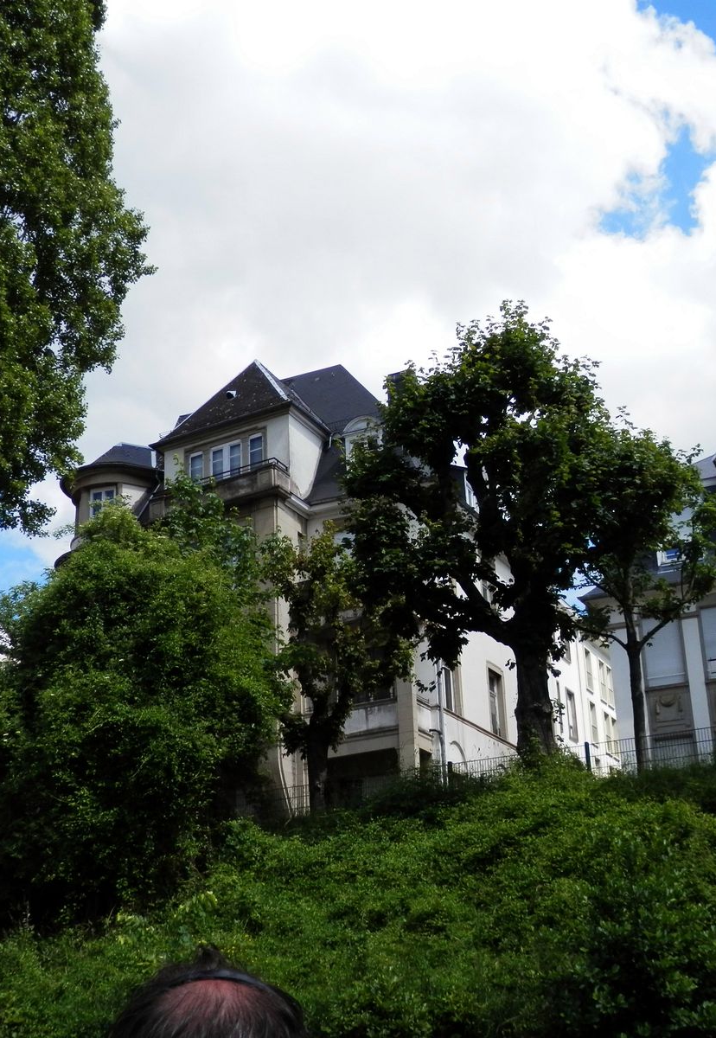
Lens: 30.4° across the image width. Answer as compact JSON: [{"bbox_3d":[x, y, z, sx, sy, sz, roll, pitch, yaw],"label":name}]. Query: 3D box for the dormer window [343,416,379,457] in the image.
[{"bbox_3d":[0.465,-2.212,42.095,1.550,2.000,1.100,-14,-23,31],"label":"dormer window"}]

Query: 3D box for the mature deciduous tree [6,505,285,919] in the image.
[{"bbox_3d":[-2.934,2.589,18.214,3.735,5.939,3.735,-2,-19,-1],"label":"mature deciduous tree"}]

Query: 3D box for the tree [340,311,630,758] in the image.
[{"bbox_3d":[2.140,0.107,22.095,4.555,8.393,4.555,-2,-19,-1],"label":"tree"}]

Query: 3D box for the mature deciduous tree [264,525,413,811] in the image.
[{"bbox_3d":[-0.356,2.705,24.076,2.659,5.513,2.659,-2,-19,-1],"label":"mature deciduous tree"}]

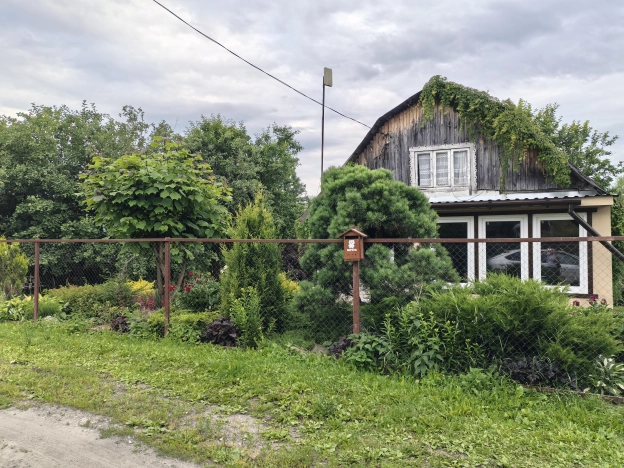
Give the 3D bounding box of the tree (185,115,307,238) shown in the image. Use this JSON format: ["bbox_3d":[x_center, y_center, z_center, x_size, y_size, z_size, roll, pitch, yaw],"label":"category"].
[{"bbox_3d":[-2.186,-1.006,16.000,4.000,5.700,3.900,0,-2,0],"label":"tree"}]

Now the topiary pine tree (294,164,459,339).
[{"bbox_3d":[1.060,0.302,8.000,2.650,2.840,2.500,0,-2,0],"label":"topiary pine tree"}]

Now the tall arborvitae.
[{"bbox_3d":[-1.027,0.493,8.400,1.100,2.420,1.050,0,-2,0],"label":"tall arborvitae"}]

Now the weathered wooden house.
[{"bbox_3d":[3.548,-0.695,12.070,6.350,4.950,6.300,-1,-2,26],"label":"weathered wooden house"}]

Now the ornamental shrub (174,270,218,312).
[{"bbox_3d":[-2.302,1.199,9.700,0.900,0.940,0.880,0,-2,0],"label":"ornamental shrub"}]

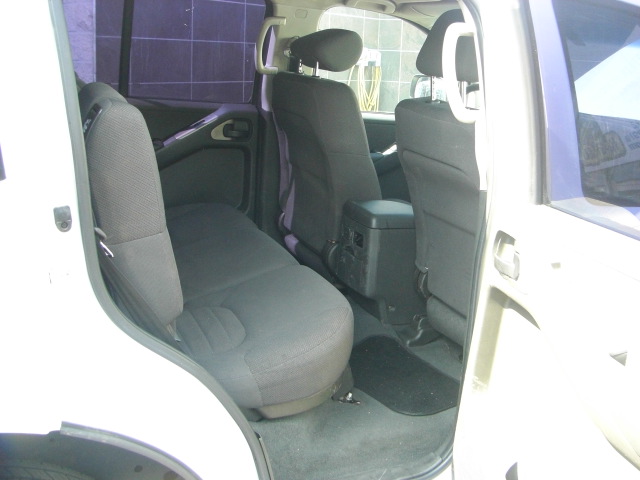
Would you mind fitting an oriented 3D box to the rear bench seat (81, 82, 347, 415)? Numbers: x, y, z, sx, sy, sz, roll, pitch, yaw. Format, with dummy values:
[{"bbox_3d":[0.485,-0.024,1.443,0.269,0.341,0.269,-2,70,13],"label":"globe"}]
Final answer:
[{"bbox_3d":[-0.474,-0.088,2.174,0.740,0.800,1.330,-3,17,-21],"label":"rear bench seat"}]

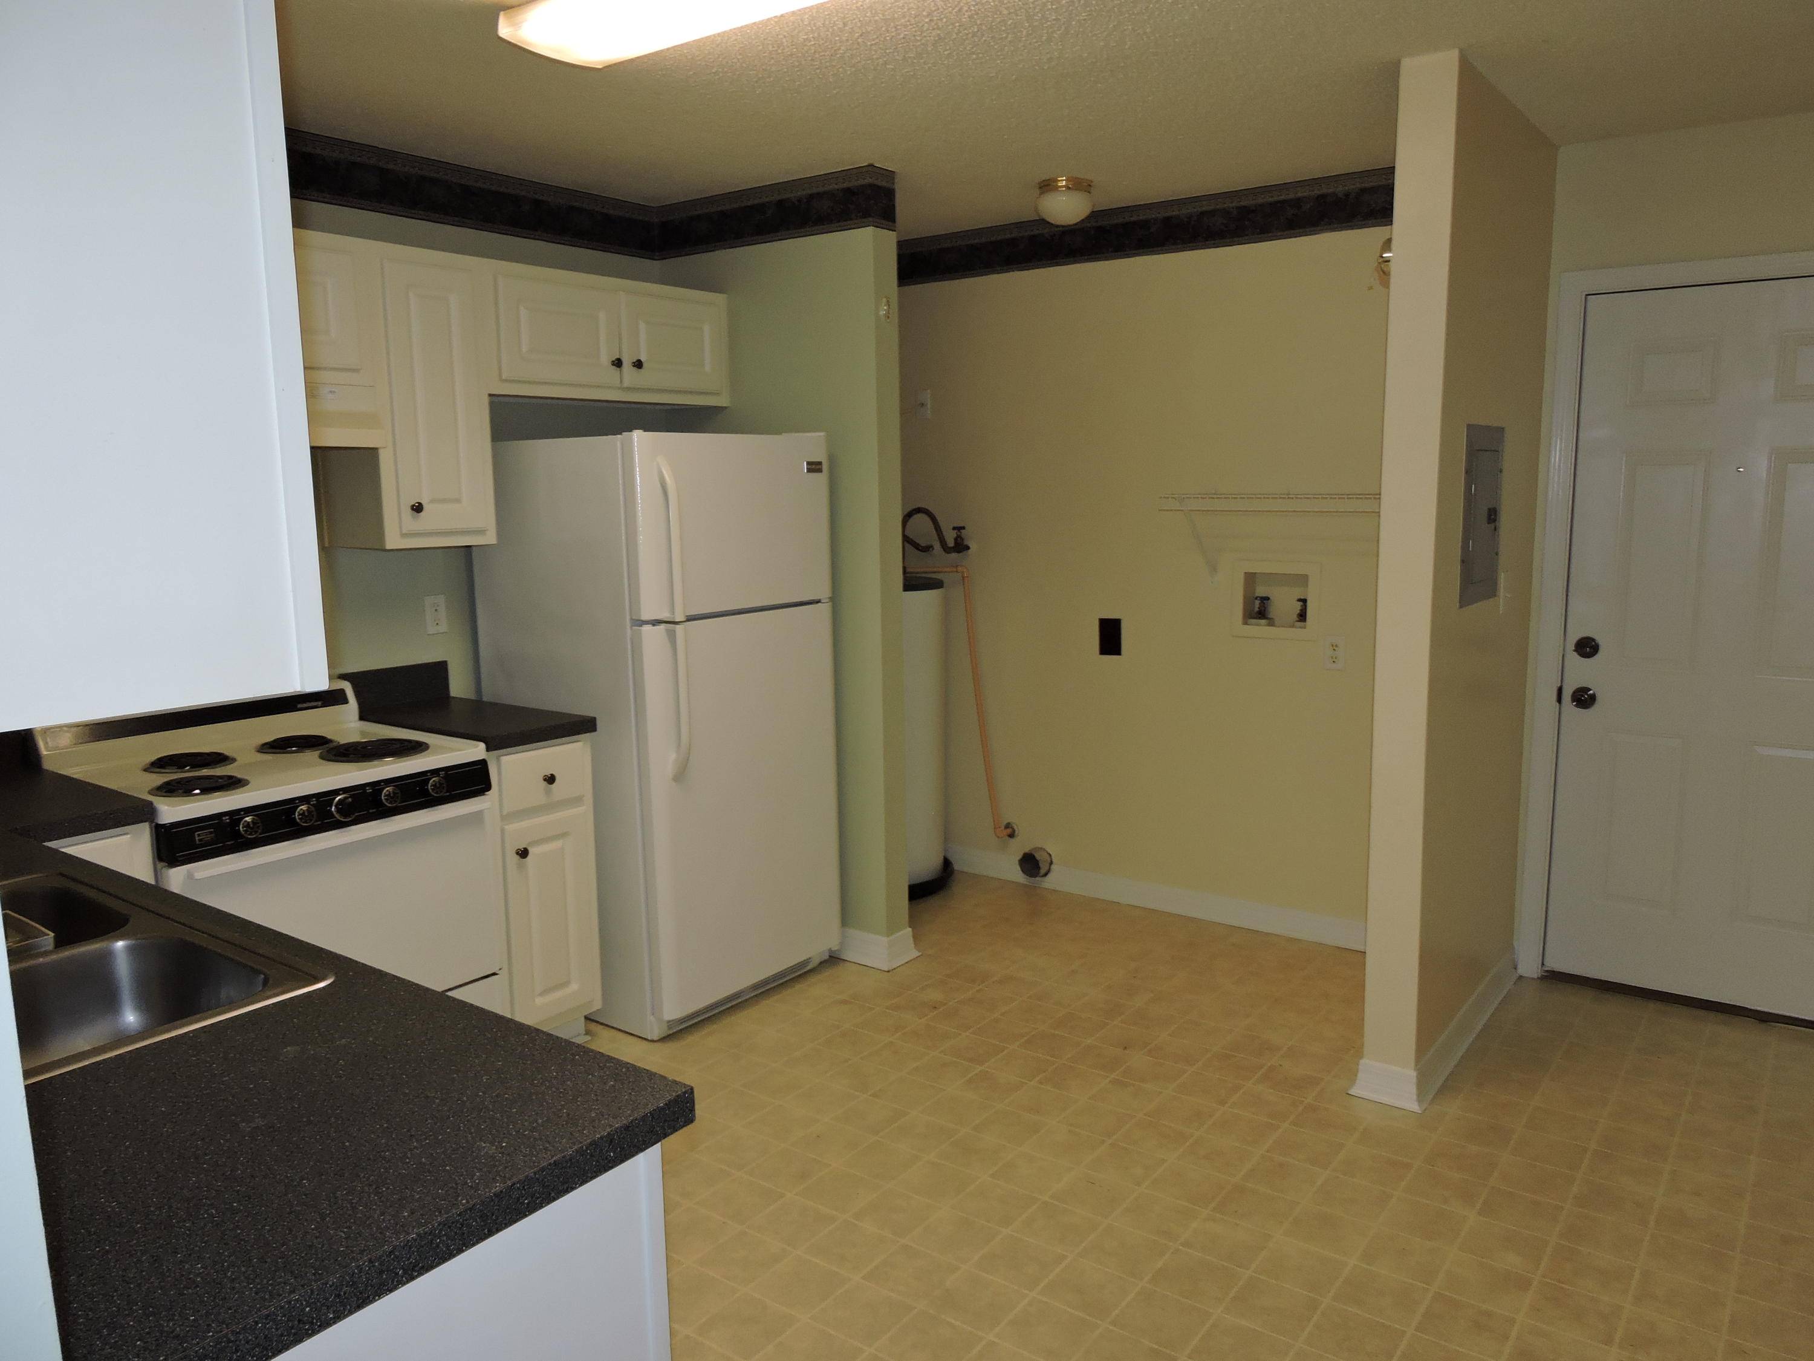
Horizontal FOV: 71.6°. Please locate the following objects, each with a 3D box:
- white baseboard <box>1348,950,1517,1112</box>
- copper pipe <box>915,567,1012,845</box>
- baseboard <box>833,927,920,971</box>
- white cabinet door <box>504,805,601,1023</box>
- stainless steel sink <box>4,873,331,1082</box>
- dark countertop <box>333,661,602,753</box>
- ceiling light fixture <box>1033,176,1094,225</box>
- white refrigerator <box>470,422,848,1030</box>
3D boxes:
[{"bbox_3d":[1.496,0.928,3.509,0.184,0.100,1.040,5,11,37],"label":"white baseboard"},{"bbox_3d":[0.185,0.085,4.785,0.320,1.055,0.290,5,11,37],"label":"copper pipe"},{"bbox_3d":[-0.110,0.862,4.140,0.278,0.105,0.155,5,11,37],"label":"baseboard"},{"bbox_3d":[-0.974,0.634,3.425,0.022,0.585,0.262,5,11,37],"label":"white cabinet door"},{"bbox_3d":[-1.237,0.477,1.673,0.845,0.183,0.565,5,11,37],"label":"stainless steel sink"},{"bbox_3d":[-1.226,0.073,3.542,0.655,0.140,0.345,5,11,37],"label":"dark countertop"},{"bbox_3d":[0.490,-1.469,3.890,0.180,0.130,0.180,-1,9,0],"label":"ceiling light fixture"},{"bbox_3d":[-0.742,0.116,3.870,0.760,1.685,0.755,5,11,37],"label":"white refrigerator"}]

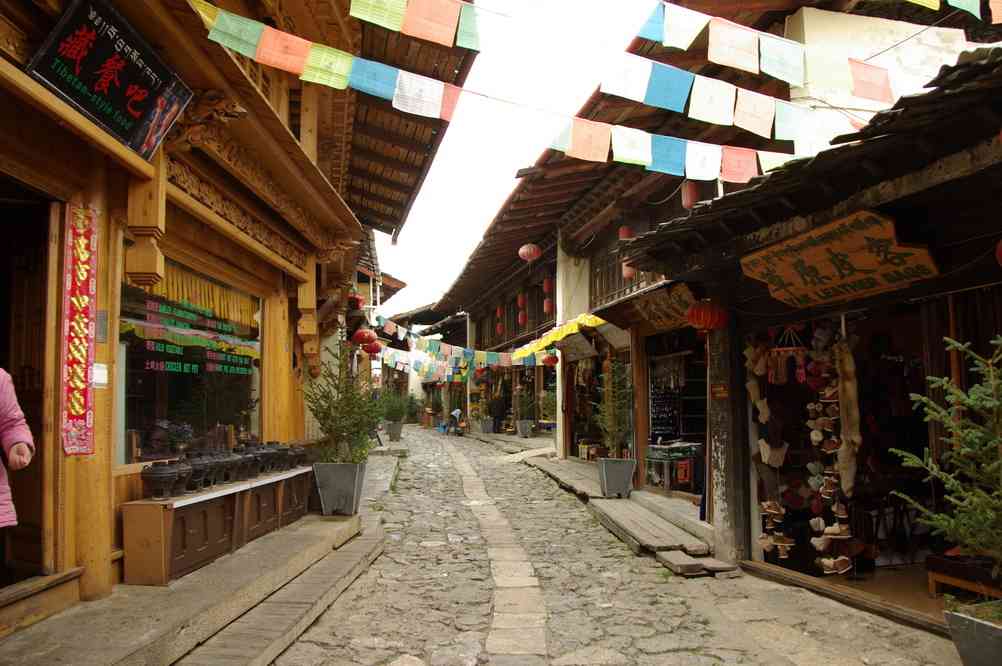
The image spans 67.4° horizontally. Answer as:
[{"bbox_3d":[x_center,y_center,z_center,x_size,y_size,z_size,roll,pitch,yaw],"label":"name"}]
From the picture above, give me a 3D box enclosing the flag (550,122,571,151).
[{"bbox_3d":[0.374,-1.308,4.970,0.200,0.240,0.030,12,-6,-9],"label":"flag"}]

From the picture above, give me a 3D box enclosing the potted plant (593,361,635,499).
[{"bbox_3d":[1.487,1.240,9.750,0.530,1.800,0.530,0,-5,-2],"label":"potted plant"}]

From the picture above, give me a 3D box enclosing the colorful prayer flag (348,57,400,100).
[{"bbox_3d":[-0.792,-1.593,4.700,0.280,0.215,0.030,13,-6,-9],"label":"colorful prayer flag"}]

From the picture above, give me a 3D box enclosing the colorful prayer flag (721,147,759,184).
[{"bbox_3d":[1.659,-1.160,5.200,0.270,0.235,0.030,4,-5,-10],"label":"colorful prayer flag"}]

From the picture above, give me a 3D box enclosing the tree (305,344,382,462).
[{"bbox_3d":[-1.520,0.686,7.200,0.720,1.160,0.680,0,-5,-2],"label":"tree"}]

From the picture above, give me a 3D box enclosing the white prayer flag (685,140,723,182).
[{"bbox_3d":[1.268,-1.072,4.700,0.235,0.225,0.030,3,-5,-11],"label":"white prayer flag"}]

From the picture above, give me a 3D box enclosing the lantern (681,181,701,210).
[{"bbox_3d":[2.303,-1.667,9.100,0.215,0.350,0.215,0,-5,-2],"label":"lantern"}]

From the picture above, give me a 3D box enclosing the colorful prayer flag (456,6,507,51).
[{"bbox_3d":[-0.102,-1.678,4.150,0.270,0.230,0.030,11,-7,-14],"label":"colorful prayer flag"}]

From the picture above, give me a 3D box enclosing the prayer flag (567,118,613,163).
[{"bbox_3d":[0.589,-1.282,5.000,0.265,0.250,0.030,12,-6,-9],"label":"prayer flag"}]

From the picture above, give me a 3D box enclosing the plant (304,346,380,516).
[{"bbox_3d":[-1.520,0.935,7.200,0.720,1.640,0.680,0,-5,-2],"label":"plant"}]

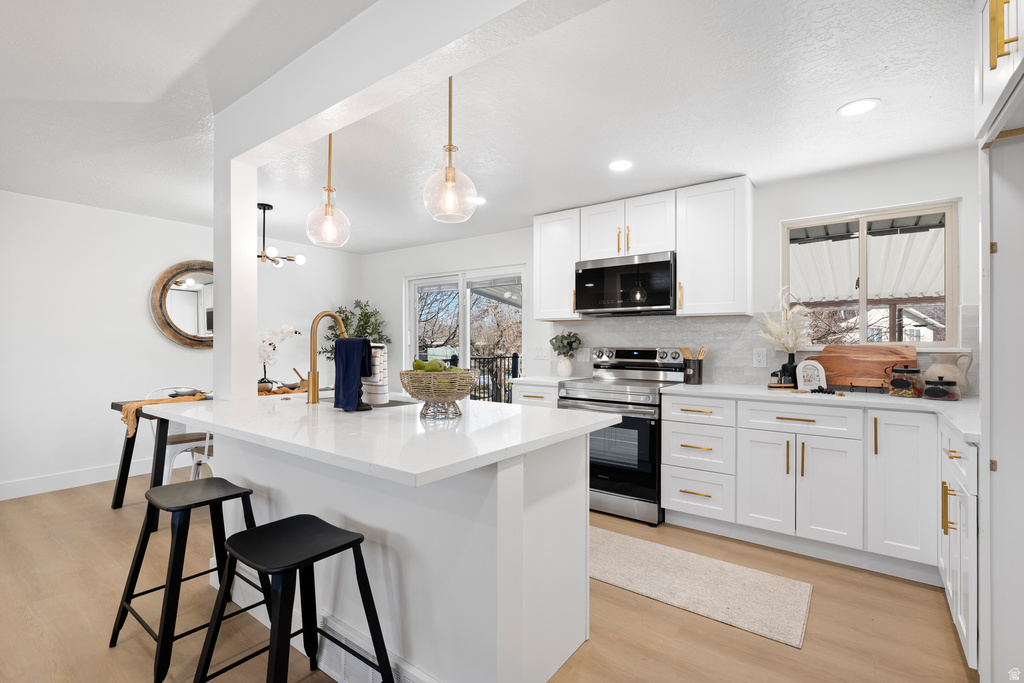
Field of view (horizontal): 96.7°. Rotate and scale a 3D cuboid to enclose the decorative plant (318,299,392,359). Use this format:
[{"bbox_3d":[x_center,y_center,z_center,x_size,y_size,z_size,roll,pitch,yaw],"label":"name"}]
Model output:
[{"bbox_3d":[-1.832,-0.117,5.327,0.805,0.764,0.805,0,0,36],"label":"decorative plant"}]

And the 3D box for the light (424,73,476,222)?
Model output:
[{"bbox_3d":[-0.240,-0.774,1.751,0.208,0.632,0.208,0,0,0],"label":"light"}]

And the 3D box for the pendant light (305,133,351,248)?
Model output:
[{"bbox_3d":[-0.901,-0.775,2.248,0.208,0.625,0.208,0,0,37],"label":"pendant light"}]

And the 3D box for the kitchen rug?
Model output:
[{"bbox_3d":[0.671,1.218,2.537,1.650,0.012,0.600,0,0,37],"label":"kitchen rug"}]

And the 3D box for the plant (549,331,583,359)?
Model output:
[{"bbox_3d":[0.471,0.030,3.969,0.275,0.236,0.247,0,0,36],"label":"plant"}]

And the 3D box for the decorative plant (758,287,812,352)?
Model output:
[{"bbox_3d":[1.797,-0.137,2.994,0.329,0.450,0.247,0,0,36],"label":"decorative plant"}]

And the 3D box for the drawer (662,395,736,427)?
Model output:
[{"bbox_3d":[1.308,0.435,3.058,0.442,0.159,0.502,0,0,36],"label":"drawer"}]

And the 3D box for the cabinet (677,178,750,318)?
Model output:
[{"bbox_3d":[1.460,-0.635,3.255,0.450,0.910,0.323,0,0,37],"label":"cabinet"}]

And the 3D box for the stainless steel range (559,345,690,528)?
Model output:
[{"bbox_3d":[0.830,0.640,3.430,0.762,1.179,0.709,0,0,36],"label":"stainless steel range"}]

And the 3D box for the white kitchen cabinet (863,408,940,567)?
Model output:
[{"bbox_3d":[2.131,0.723,2.527,0.281,0.746,0.620,0,0,36],"label":"white kitchen cabinet"}]

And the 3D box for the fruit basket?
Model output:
[{"bbox_3d":[-0.310,0.218,1.955,0.346,0.196,0.346,0,0,0],"label":"fruit basket"}]

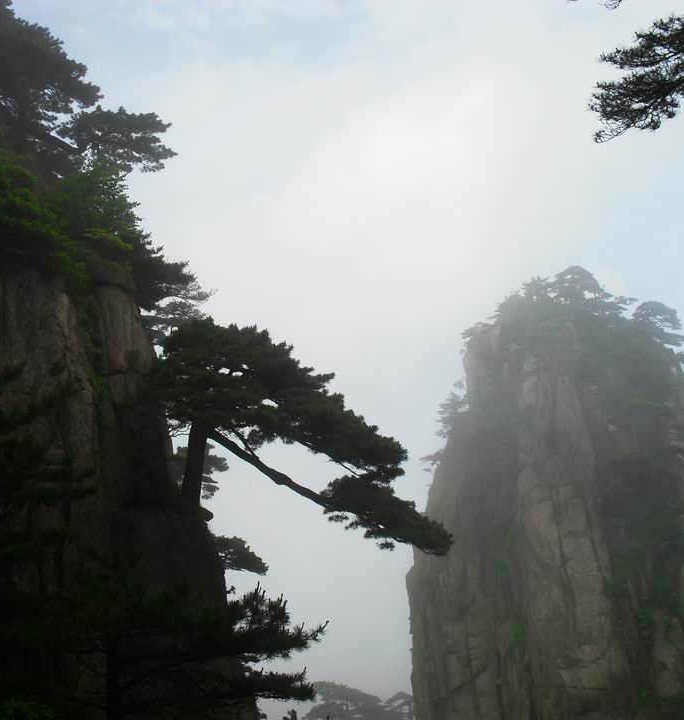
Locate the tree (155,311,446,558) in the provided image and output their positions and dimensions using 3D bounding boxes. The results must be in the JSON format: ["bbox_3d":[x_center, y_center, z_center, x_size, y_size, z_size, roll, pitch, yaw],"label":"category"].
[{"bbox_3d":[-0.715,1.498,19.000,5.700,4.500,3.600,0,-5,0],"label":"tree"}]

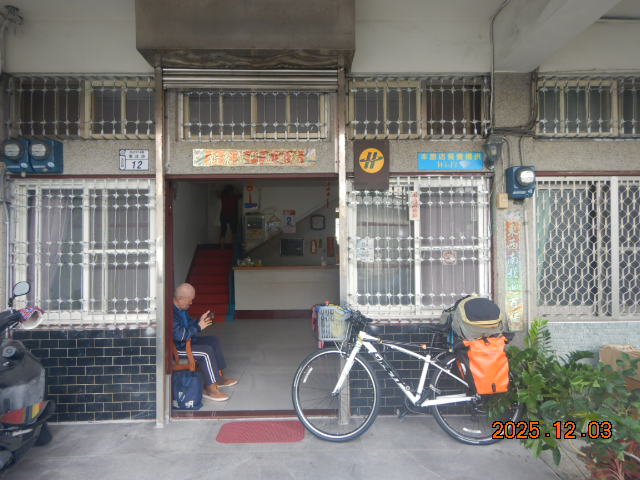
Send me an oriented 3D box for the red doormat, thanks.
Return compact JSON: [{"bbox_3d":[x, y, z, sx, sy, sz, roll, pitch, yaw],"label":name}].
[{"bbox_3d":[-0.449,1.498,3.489,0.668,0.012,0.421,-1,-1,-2],"label":"red doormat"}]

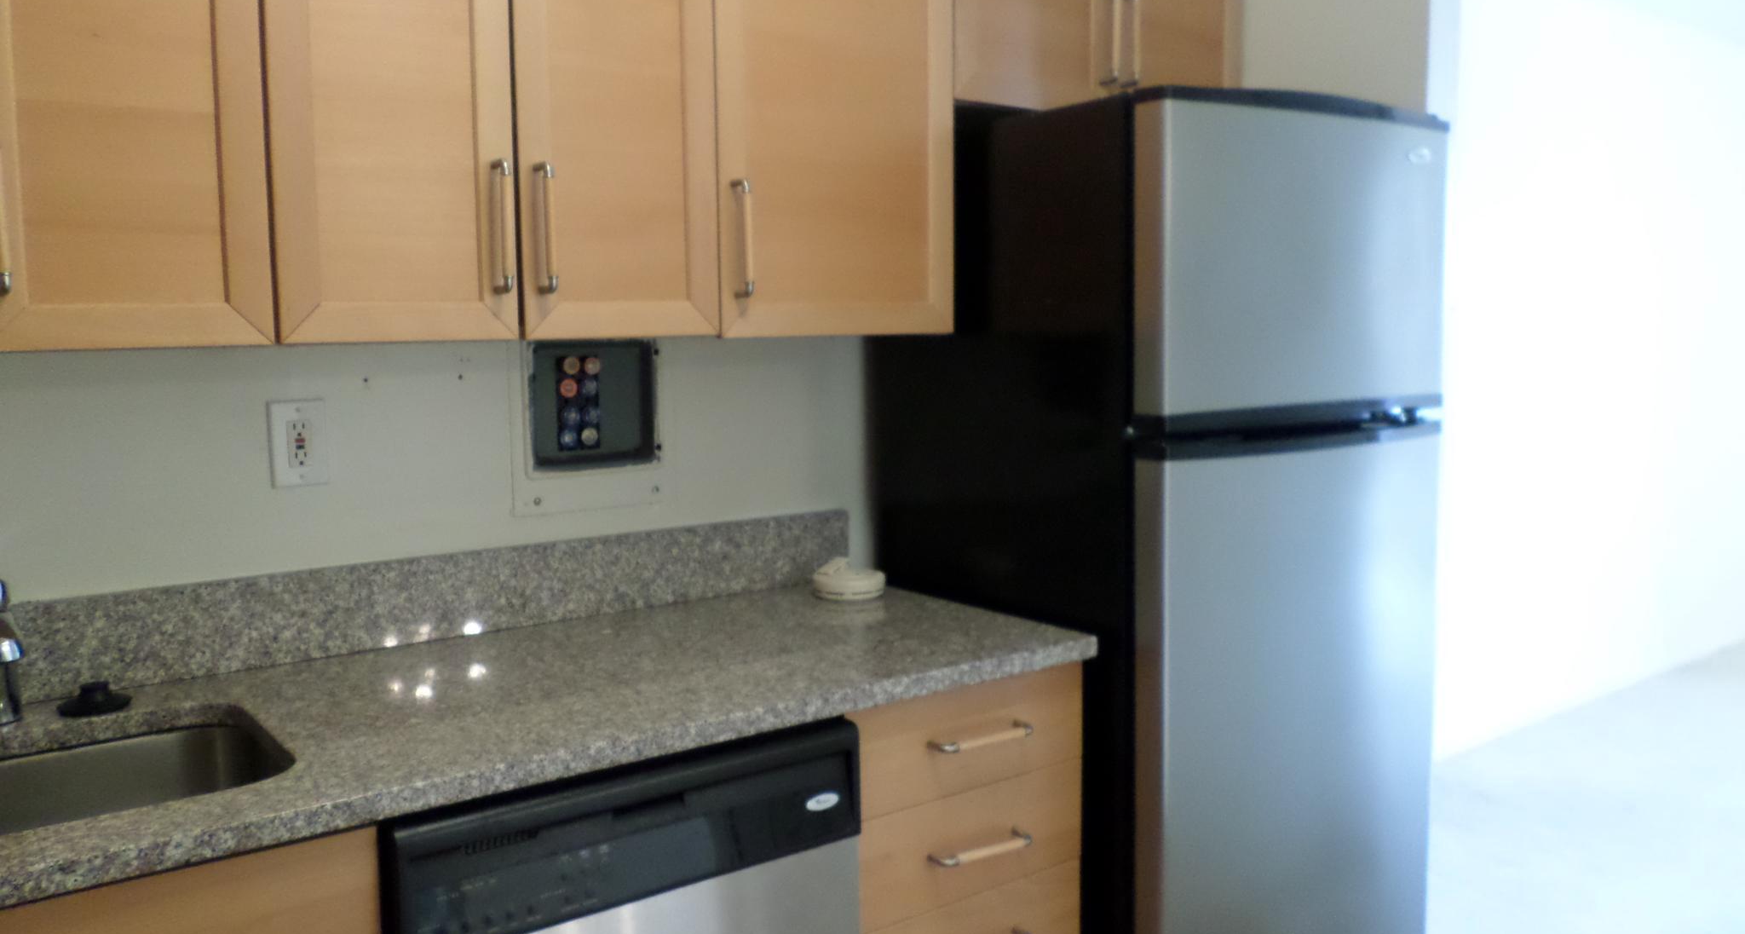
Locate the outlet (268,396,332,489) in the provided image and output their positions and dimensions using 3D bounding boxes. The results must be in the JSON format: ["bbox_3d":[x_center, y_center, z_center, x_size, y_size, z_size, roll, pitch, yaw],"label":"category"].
[{"bbox_3d":[-0.816,-0.033,1.792,0.076,0.122,0.010,-5,7,-36],"label":"outlet"}]

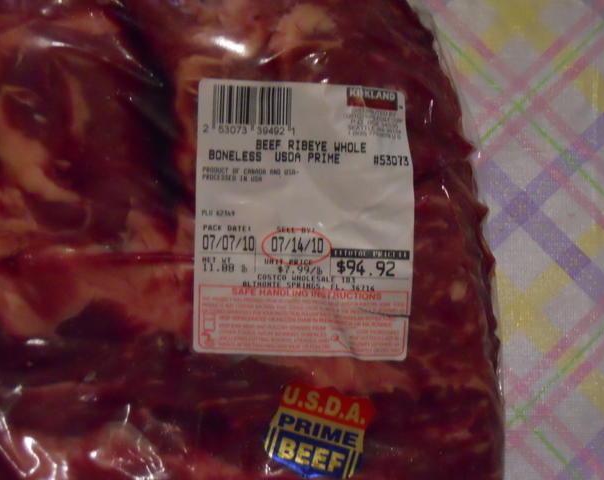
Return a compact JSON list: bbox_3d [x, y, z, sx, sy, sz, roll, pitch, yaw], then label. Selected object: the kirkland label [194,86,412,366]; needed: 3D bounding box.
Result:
[{"bbox_3d":[0.001,-0.006,0.362,0.067,0.006,0.085,2,85,-3],"label":"kirkland label"}]

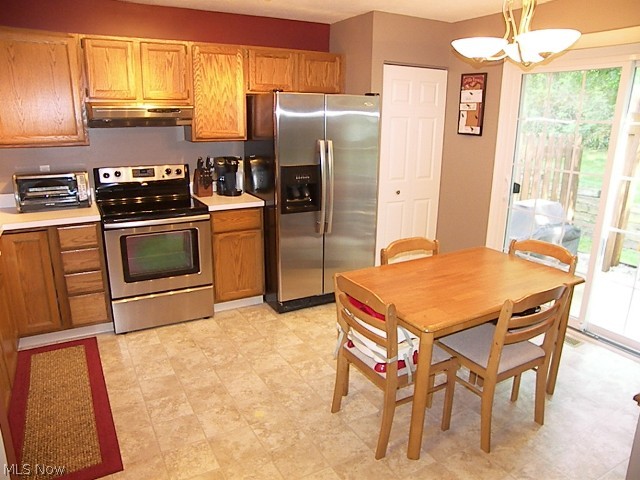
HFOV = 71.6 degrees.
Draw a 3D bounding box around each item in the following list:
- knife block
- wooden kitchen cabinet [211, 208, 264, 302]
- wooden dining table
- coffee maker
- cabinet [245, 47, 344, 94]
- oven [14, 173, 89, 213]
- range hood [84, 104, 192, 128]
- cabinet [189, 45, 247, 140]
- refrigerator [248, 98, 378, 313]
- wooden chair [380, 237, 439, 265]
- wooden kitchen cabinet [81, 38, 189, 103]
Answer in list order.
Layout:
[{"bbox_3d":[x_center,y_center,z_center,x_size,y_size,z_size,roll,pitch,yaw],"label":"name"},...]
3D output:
[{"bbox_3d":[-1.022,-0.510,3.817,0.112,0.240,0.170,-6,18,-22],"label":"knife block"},{"bbox_3d":[-0.802,0.087,3.916,0.457,0.883,0.620,-8,19,-27],"label":"wooden kitchen cabinet"},{"bbox_3d":[0.792,0.575,2.610,1.204,0.750,0.743,-8,19,-27],"label":"wooden dining table"},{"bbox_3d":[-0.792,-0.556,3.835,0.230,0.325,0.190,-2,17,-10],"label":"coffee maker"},{"bbox_3d":[-0.262,-1.468,3.905,0.912,0.350,0.325,-8,19,-27],"label":"cabinet"},{"bbox_3d":[-1.981,-0.380,3.324,0.475,0.255,0.280,-8,19,-27],"label":"oven"},{"bbox_3d":[-1.368,-0.961,3.399,0.753,0.165,0.420,-8,19,-27],"label":"range hood"},{"bbox_3d":[-0.863,-1.199,3.658,0.449,0.740,0.325,-8,19,-27],"label":"cabinet"},{"bbox_3d":[-0.102,-0.369,3.957,0.900,1.763,0.838,-8,19,-27],"label":"refrigerator"},{"bbox_3d":[0.689,0.459,2.785,0.440,0.865,0.480,-8,19,-27],"label":"wooden chair"},{"bbox_3d":[-1.385,-1.266,3.354,0.750,0.445,0.325,-8,19,-27],"label":"wooden kitchen cabinet"}]

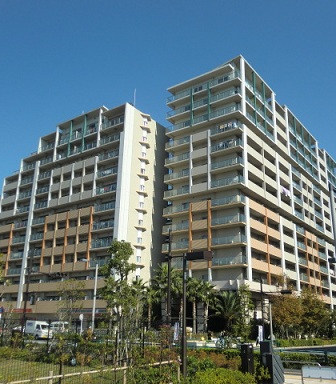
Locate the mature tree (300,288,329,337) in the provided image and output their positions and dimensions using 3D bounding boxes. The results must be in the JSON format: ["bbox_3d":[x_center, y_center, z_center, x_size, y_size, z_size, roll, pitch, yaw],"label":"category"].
[{"bbox_3d":[18.399,15.558,48.334,3.700,6.673,3.700,-5,-19,19],"label":"mature tree"}]

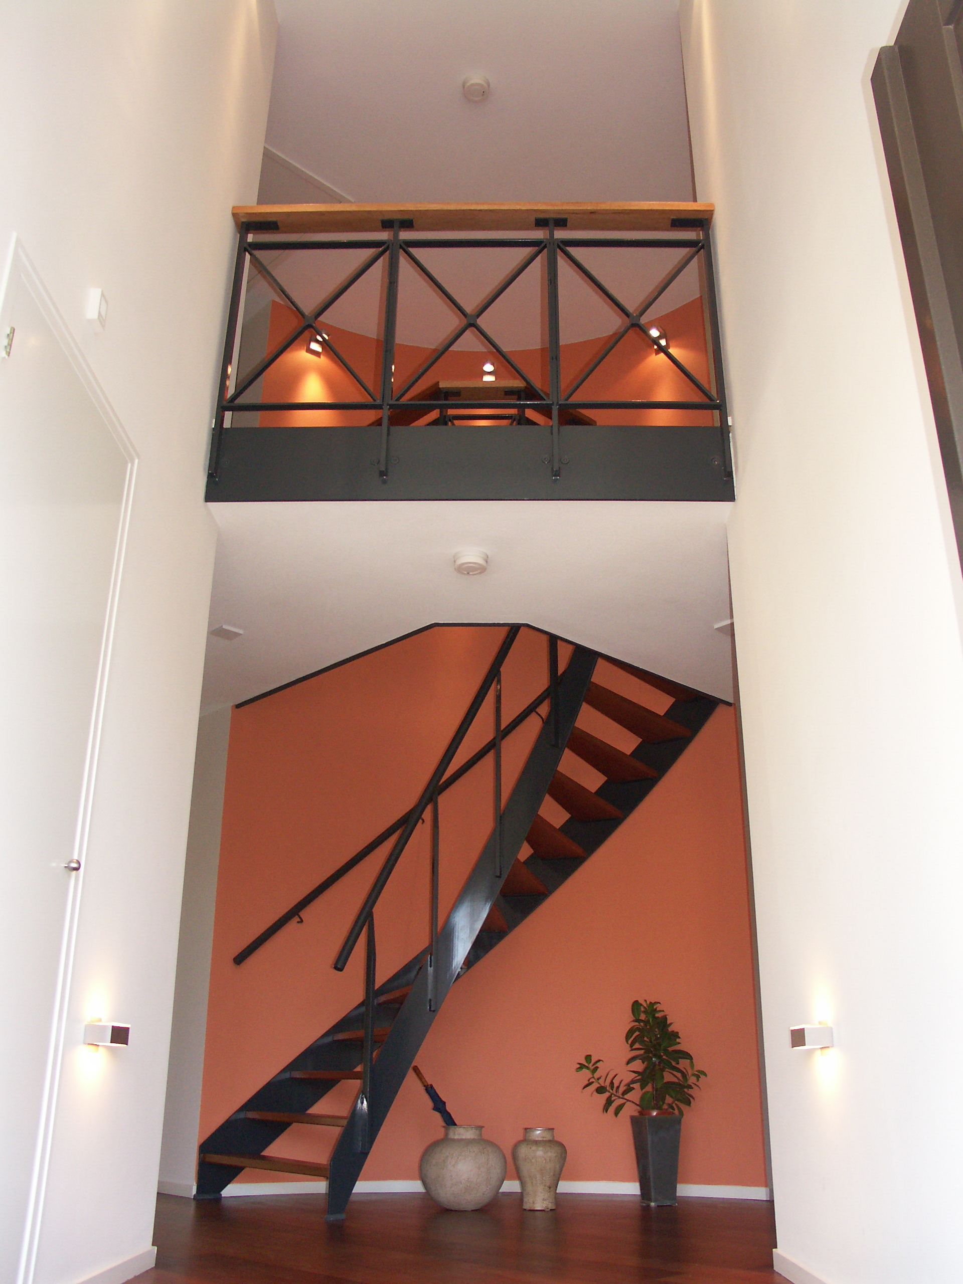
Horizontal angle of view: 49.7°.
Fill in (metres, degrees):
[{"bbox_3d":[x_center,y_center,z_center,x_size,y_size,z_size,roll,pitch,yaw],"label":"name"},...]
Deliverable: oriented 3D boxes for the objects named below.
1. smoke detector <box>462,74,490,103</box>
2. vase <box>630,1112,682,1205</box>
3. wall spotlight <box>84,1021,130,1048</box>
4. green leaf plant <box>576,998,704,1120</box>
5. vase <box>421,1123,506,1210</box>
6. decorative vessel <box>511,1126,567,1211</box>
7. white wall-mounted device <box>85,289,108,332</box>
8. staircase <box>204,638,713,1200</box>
[{"bbox_3d":[-0.026,-2.841,5.335,0.142,0.057,0.142,0,-22,0],"label":"smoke detector"},{"bbox_3d":[0.785,2.305,4.640,0.170,0.350,0.170,7,-23,-16],"label":"vase"},{"bbox_3d":[-0.961,1.011,2.671,0.072,0.054,0.144,0,-22,0],"label":"wall spotlight"},{"bbox_3d":[0.739,1.919,4.796,0.578,0.507,0.433,0,-22,0],"label":"green leaf plant"},{"bbox_3d":[-0.080,2.245,4.446,0.369,0.315,0.369,0,-22,0],"label":"vase"},{"bbox_3d":[0.248,2.241,4.430,0.231,0.312,0.231,0,-22,0],"label":"decorative vessel"},{"bbox_3d":[-1.015,-0.875,2.743,0.035,0.095,0.057,0,-22,0],"label":"white wall-mounted device"},{"bbox_3d":[0.010,1.196,4.974,2.575,2.657,0.959,0,-22,0],"label":"staircase"}]

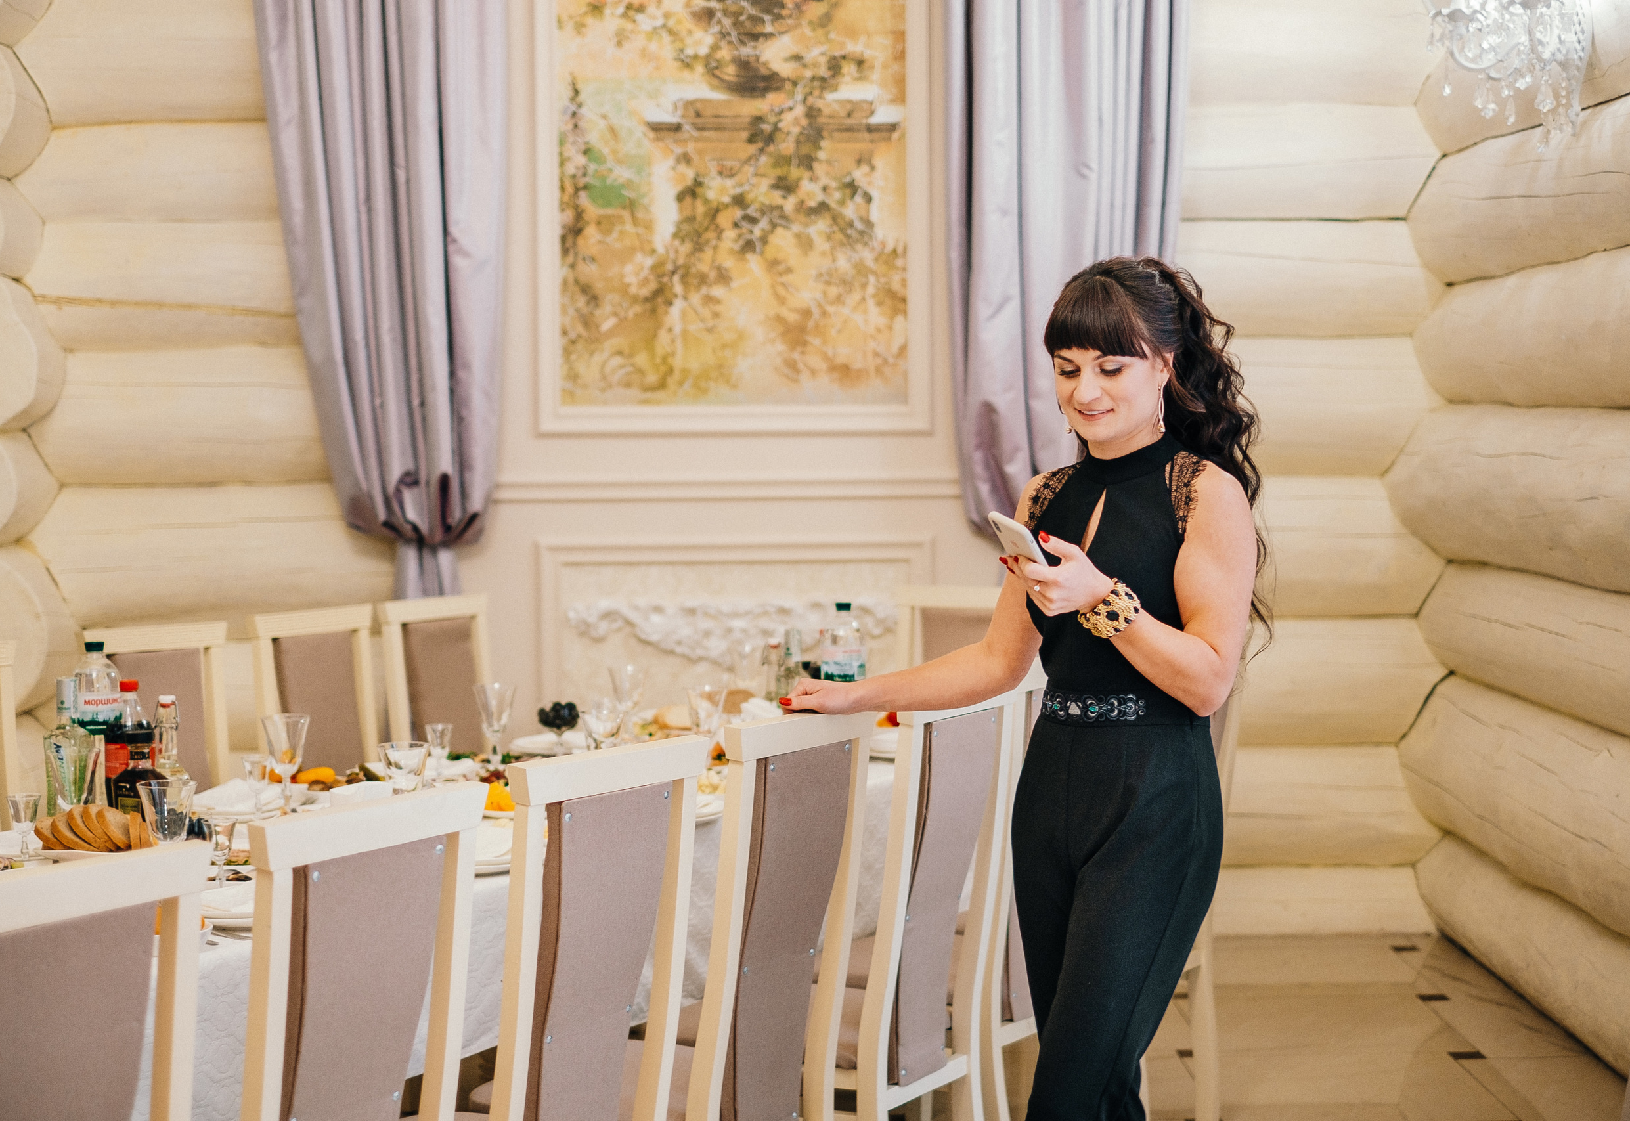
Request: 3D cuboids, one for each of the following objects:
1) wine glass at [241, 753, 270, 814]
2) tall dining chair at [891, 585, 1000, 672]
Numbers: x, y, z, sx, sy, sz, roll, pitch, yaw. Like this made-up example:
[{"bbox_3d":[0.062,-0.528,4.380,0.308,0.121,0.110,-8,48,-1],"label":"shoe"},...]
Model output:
[{"bbox_3d":[-0.973,0.393,4.303,0.050,0.105,0.050,0,3,0],"label":"wine glass"},{"bbox_3d":[0.323,0.581,6.420,0.420,1.000,0.520,1,3,20],"label":"tall dining chair"}]

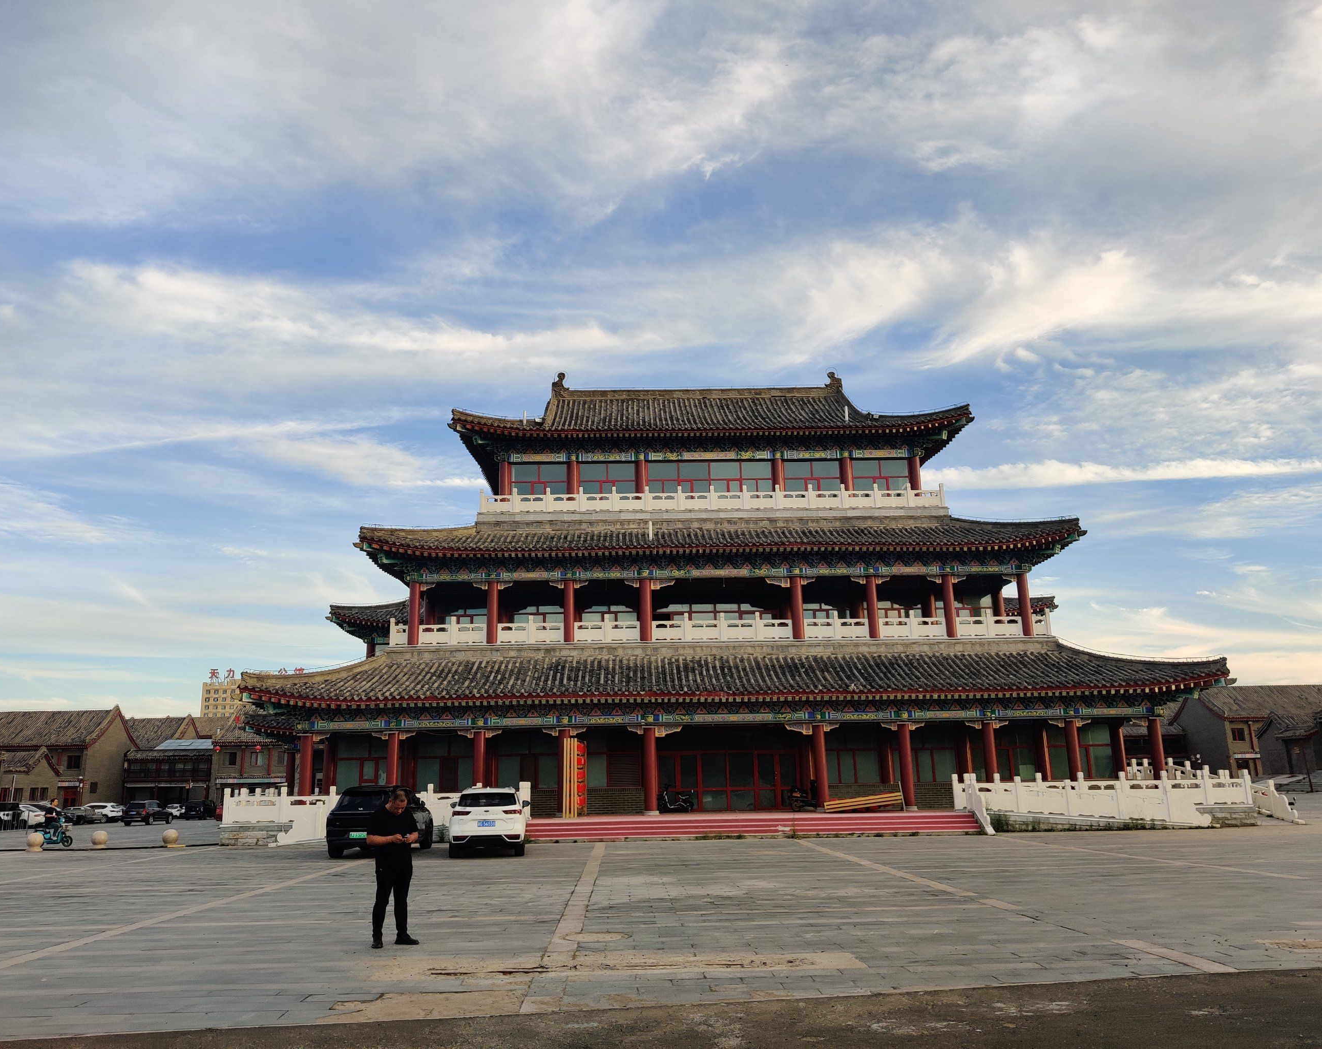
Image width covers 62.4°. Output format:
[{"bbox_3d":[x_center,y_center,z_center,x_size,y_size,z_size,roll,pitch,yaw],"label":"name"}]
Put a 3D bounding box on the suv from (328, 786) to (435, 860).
[{"bbox_3d":[-7.447,7.996,29.469,1.950,1.750,4.900,-1,-13,0],"label":"suv"}]

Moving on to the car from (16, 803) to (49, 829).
[{"bbox_3d":[-46.689,21.082,78.528,4.650,1.600,1.880,-1,-13,-2],"label":"car"}]

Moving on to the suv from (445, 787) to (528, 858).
[{"bbox_3d":[-4.478,7.782,28.669,1.890,1.680,4.550,0,-14,-6],"label":"suv"}]

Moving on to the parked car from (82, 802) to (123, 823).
[{"bbox_3d":[-48.294,24.576,92.996,4.500,1.650,1.840,-1,-13,-2],"label":"parked car"}]

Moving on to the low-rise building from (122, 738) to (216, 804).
[{"bbox_3d":[-46.314,24.866,107.285,9.000,7.500,7.500,-1,-13,-2],"label":"low-rise building"}]

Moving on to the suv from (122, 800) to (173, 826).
[{"bbox_3d":[-35.724,20.023,76.014,1.870,1.670,4.650,-1,-13,-1],"label":"suv"}]

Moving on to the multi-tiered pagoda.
[{"bbox_3d":[2.223,2.801,50.962,34.000,20.900,26.000,-1,-13,-2],"label":"multi-tiered pagoda"}]

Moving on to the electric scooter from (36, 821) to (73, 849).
[{"bbox_3d":[-20.725,10.546,37.316,1.420,1.020,0.600,0,-13,-4],"label":"electric scooter"}]

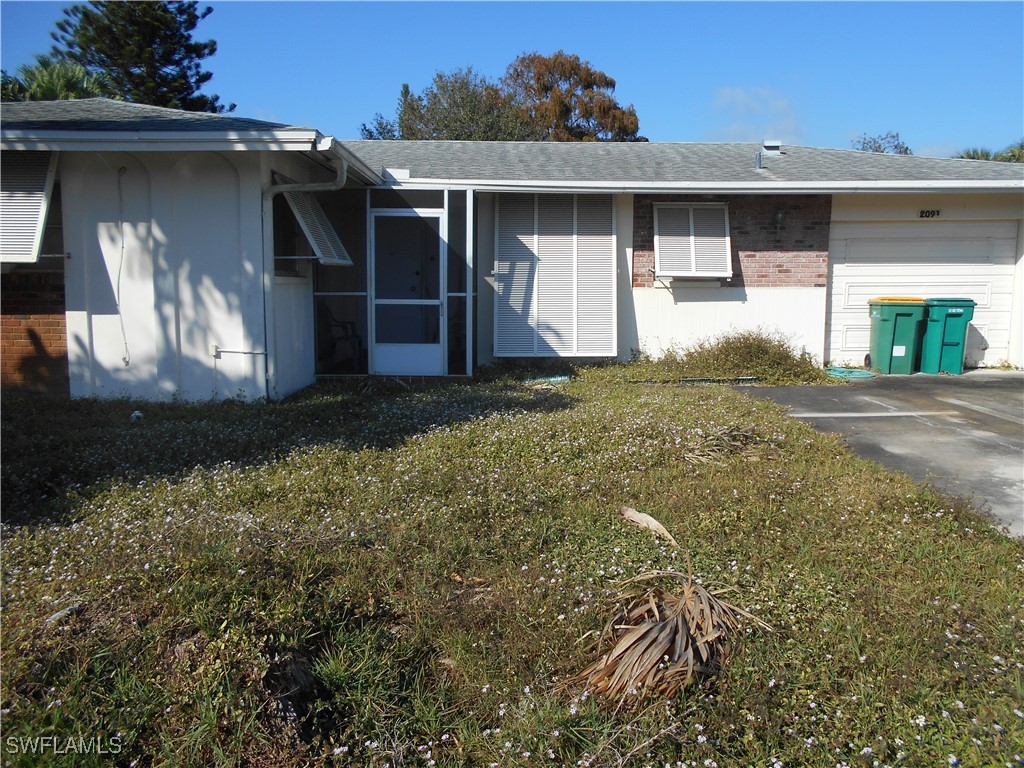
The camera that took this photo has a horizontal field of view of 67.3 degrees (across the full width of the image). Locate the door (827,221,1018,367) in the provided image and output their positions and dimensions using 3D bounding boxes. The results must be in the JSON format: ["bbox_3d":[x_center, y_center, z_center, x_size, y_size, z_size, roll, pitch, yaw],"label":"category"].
[{"bbox_3d":[5.860,-1.299,11.074,2.740,2.120,0.100,0,7,0],"label":"door"}]

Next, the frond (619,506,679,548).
[{"bbox_3d":[0.755,0.785,4.273,0.120,0.100,0.620,-2,7,-18],"label":"frond"}]

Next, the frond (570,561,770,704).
[{"bbox_3d":[0.580,0.916,2.959,0.700,0.260,0.680,0,7,0],"label":"frond"}]

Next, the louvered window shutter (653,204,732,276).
[{"bbox_3d":[2.480,-1.970,10.516,1.040,1.080,0.060,0,-13,0],"label":"louvered window shutter"}]

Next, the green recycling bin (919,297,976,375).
[{"bbox_3d":[5.900,-0.664,10.415,0.600,1.020,0.740,3,7,22],"label":"green recycling bin"}]

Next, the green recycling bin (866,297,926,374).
[{"bbox_3d":[5.220,-0.674,10.494,0.600,1.020,0.740,2,7,15],"label":"green recycling bin"}]

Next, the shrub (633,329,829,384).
[{"bbox_3d":[2.820,-0.407,10.123,2.450,0.600,1.250,0,7,0],"label":"shrub"}]

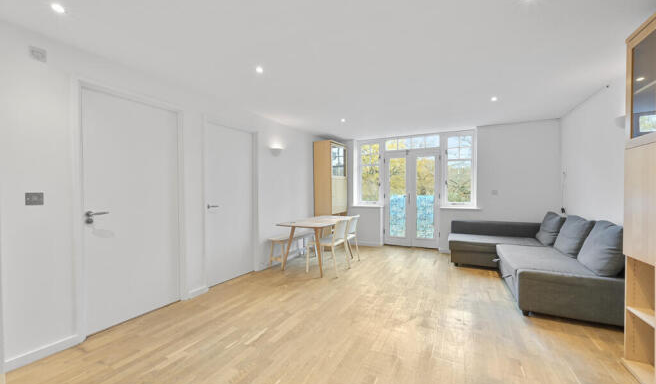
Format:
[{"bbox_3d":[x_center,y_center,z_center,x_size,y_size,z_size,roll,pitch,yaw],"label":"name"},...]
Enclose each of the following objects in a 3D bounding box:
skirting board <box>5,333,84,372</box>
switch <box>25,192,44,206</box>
[{"bbox_3d":[-2.015,1.133,1.822,0.018,0.077,0.372,0,0,28],"label":"skirting board"},{"bbox_3d":[-2.037,0.049,1.774,0.011,0.087,0.087,0,0,28],"label":"switch"}]

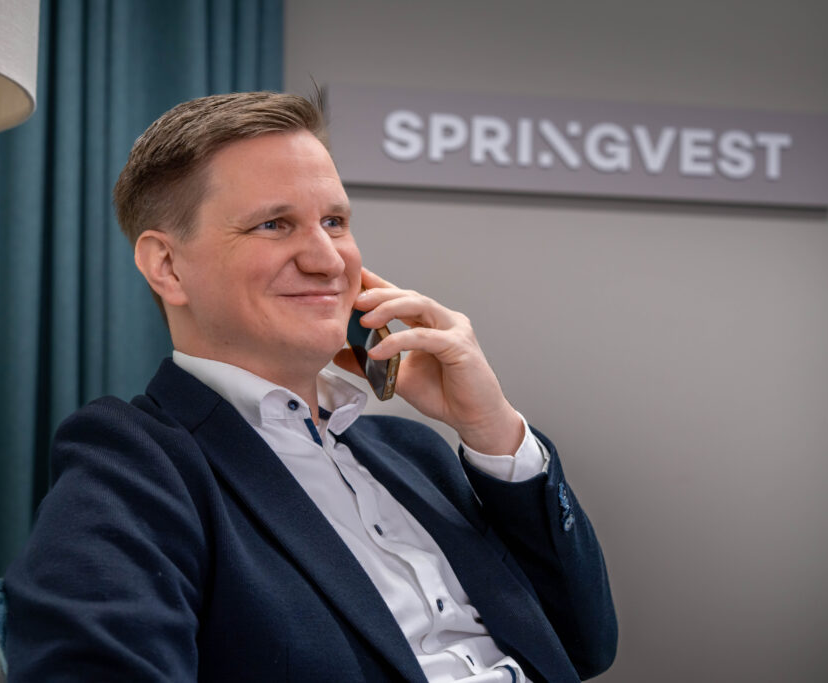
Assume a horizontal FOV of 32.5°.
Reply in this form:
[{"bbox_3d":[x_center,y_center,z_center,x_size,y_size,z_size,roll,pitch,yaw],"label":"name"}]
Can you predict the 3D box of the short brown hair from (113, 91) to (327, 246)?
[{"bbox_3d":[-0.174,-0.145,1.300,0.205,0.172,0.168,-8,-2,41],"label":"short brown hair"}]

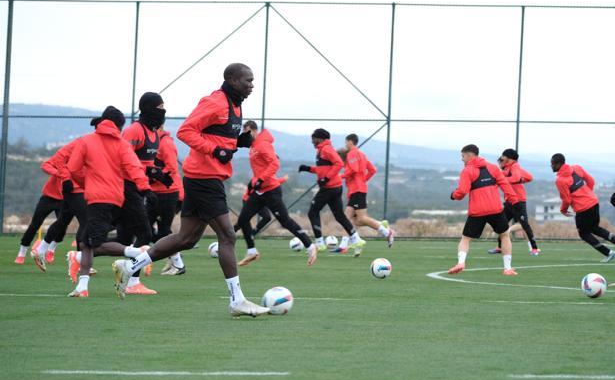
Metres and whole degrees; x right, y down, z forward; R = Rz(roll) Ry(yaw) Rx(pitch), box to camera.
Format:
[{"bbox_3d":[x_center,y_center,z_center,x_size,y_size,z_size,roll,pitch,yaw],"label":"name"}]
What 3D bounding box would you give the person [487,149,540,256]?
[{"bbox_3d":[3.306,0.200,47.200,0.800,1.700,0.580,1,0,12],"label":"person"}]

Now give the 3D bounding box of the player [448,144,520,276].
[{"bbox_3d":[2.120,0.233,35.300,0.700,1.580,0.700,1,0,-37],"label":"player"}]

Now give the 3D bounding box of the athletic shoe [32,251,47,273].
[{"bbox_3d":[-3.050,0.824,33.600,0.120,0.280,0.110,-36,9,-6],"label":"athletic shoe"}]

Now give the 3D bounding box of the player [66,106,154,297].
[{"bbox_3d":[-1.718,0.101,25.900,0.740,1.700,0.680,1,0,-27],"label":"player"}]

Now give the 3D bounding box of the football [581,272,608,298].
[{"bbox_3d":[2.570,0.860,26.500,0.220,0.220,0.220,1,0,0],"label":"football"}]

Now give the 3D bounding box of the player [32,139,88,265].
[{"bbox_3d":[-3.038,0.068,36.500,0.920,1.700,0.620,1,0,-21],"label":"player"}]

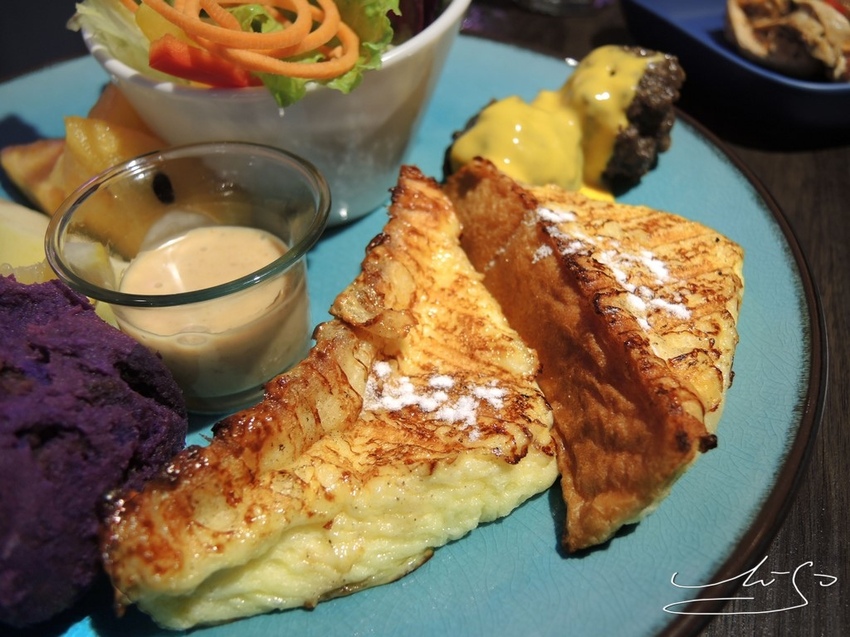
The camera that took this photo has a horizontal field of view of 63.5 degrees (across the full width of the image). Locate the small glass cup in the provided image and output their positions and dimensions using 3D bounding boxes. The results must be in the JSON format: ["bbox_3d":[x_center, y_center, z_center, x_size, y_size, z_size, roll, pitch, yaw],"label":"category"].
[{"bbox_3d":[-0.054,-0.009,0.176,0.064,0.045,0.064,0,44,0],"label":"small glass cup"}]

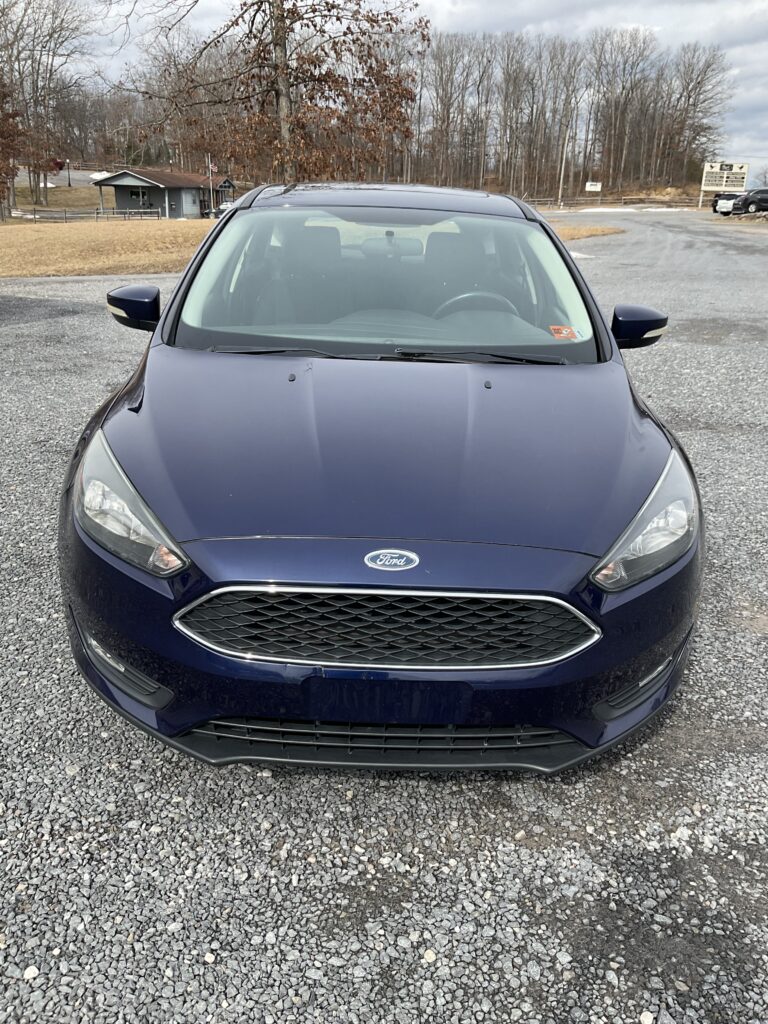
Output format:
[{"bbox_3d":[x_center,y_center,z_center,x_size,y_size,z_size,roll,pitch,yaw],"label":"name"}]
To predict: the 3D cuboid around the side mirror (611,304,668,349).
[{"bbox_3d":[0.932,-0.704,3.210,0.210,0.160,0.155,2,22,-1],"label":"side mirror"}]

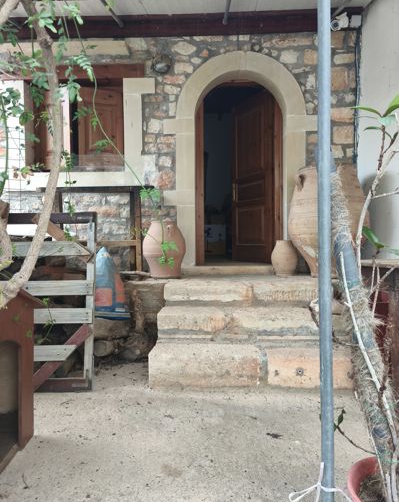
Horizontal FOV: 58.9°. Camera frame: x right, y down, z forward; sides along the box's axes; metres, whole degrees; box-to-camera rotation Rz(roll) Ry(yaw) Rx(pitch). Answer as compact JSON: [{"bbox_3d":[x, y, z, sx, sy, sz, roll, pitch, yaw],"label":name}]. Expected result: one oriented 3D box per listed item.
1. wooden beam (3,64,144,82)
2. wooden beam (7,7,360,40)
[{"bbox_3d":[-1.437,-2.034,4.096,1.632,0.152,0.130,0,2,2],"label":"wooden beam"},{"bbox_3d":[-0.183,-2.536,3.947,3.953,0.184,0.100,0,2,2],"label":"wooden beam"}]

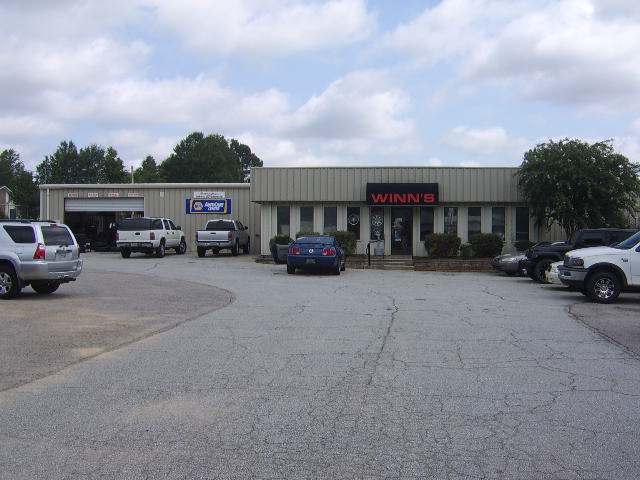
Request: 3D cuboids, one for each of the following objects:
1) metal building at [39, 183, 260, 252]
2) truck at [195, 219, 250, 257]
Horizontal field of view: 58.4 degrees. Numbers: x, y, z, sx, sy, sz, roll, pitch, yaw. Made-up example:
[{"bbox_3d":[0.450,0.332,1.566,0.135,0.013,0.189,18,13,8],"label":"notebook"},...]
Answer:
[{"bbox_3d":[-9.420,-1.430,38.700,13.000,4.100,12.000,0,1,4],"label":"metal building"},{"bbox_3d":[-4.790,-0.110,29.000,1.900,1.780,5.300,0,1,3],"label":"truck"}]

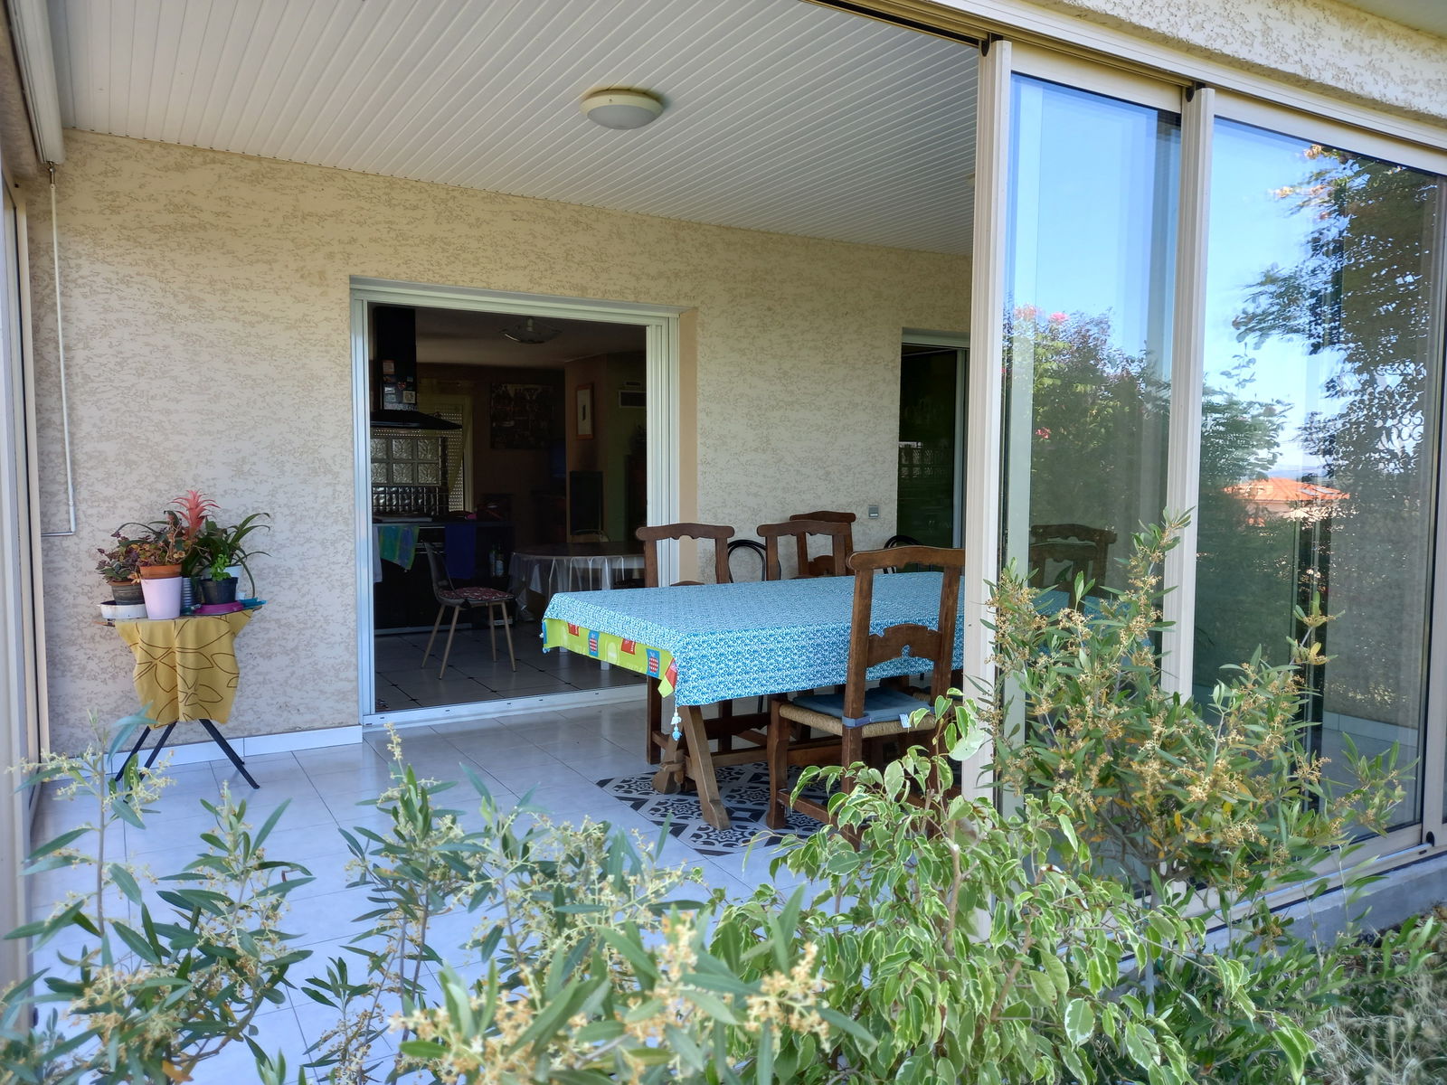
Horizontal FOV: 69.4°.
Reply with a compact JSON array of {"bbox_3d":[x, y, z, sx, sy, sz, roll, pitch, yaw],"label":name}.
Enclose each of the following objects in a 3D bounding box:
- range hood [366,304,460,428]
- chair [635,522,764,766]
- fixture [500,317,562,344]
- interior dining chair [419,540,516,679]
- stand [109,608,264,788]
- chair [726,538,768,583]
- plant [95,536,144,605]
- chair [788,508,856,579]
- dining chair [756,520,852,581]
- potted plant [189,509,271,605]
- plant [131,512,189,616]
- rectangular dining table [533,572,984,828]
[{"bbox_3d":[-2.584,-1.361,8.245,0.900,0.950,0.550,-2,5,-31],"label":"range hood"},{"bbox_3d":[-0.043,0.453,4.552,0.510,1.055,0.500,-2,5,-31],"label":"chair"},{"bbox_3d":[-1.406,-1.617,7.689,0.460,0.290,0.460,-2,5,-31],"label":"fixture"},{"bbox_3d":[-1.595,0.395,6.558,0.590,0.820,0.460,-2,5,-31],"label":"interior dining chair"},{"bbox_3d":[-2.206,0.634,4.273,0.590,0.720,0.490,-2,5,-31],"label":"stand"},{"bbox_3d":[0.218,0.450,5.685,0.420,0.900,0.500,-2,5,-31],"label":"chair"},{"bbox_3d":[-2.325,0.132,4.037,0.180,0.285,0.180,-2,5,-31],"label":"plant"},{"bbox_3d":[0.686,0.353,5.968,0.510,1.055,0.500,-2,5,-31],"label":"chair"},{"bbox_3d":[0.516,0.436,4.824,0.510,1.055,0.500,-2,5,-28],"label":"dining chair"},{"bbox_3d":[-2.059,0.059,4.329,0.300,0.390,0.270,-2,5,-31],"label":"potted plant"},{"bbox_3d":[-2.178,0.084,4.051,0.210,0.420,0.210,-2,5,-31],"label":"plant"},{"bbox_3d":[0.477,0.610,4.301,2.060,0.782,1.150,-2,5,-27],"label":"rectangular dining table"}]

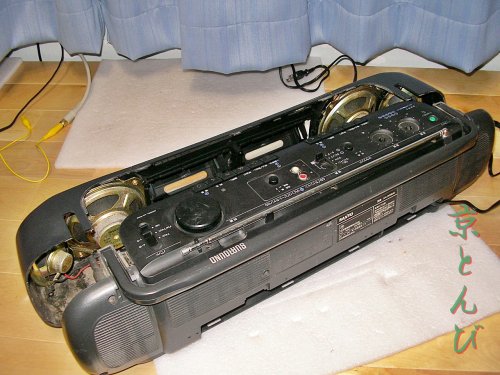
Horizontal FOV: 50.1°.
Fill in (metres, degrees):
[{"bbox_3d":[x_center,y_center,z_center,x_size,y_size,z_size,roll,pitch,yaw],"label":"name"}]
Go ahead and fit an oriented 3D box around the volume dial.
[{"bbox_3d":[-0.058,0.030,0.597,0.051,0.011,0.051,0,41,0],"label":"volume dial"}]

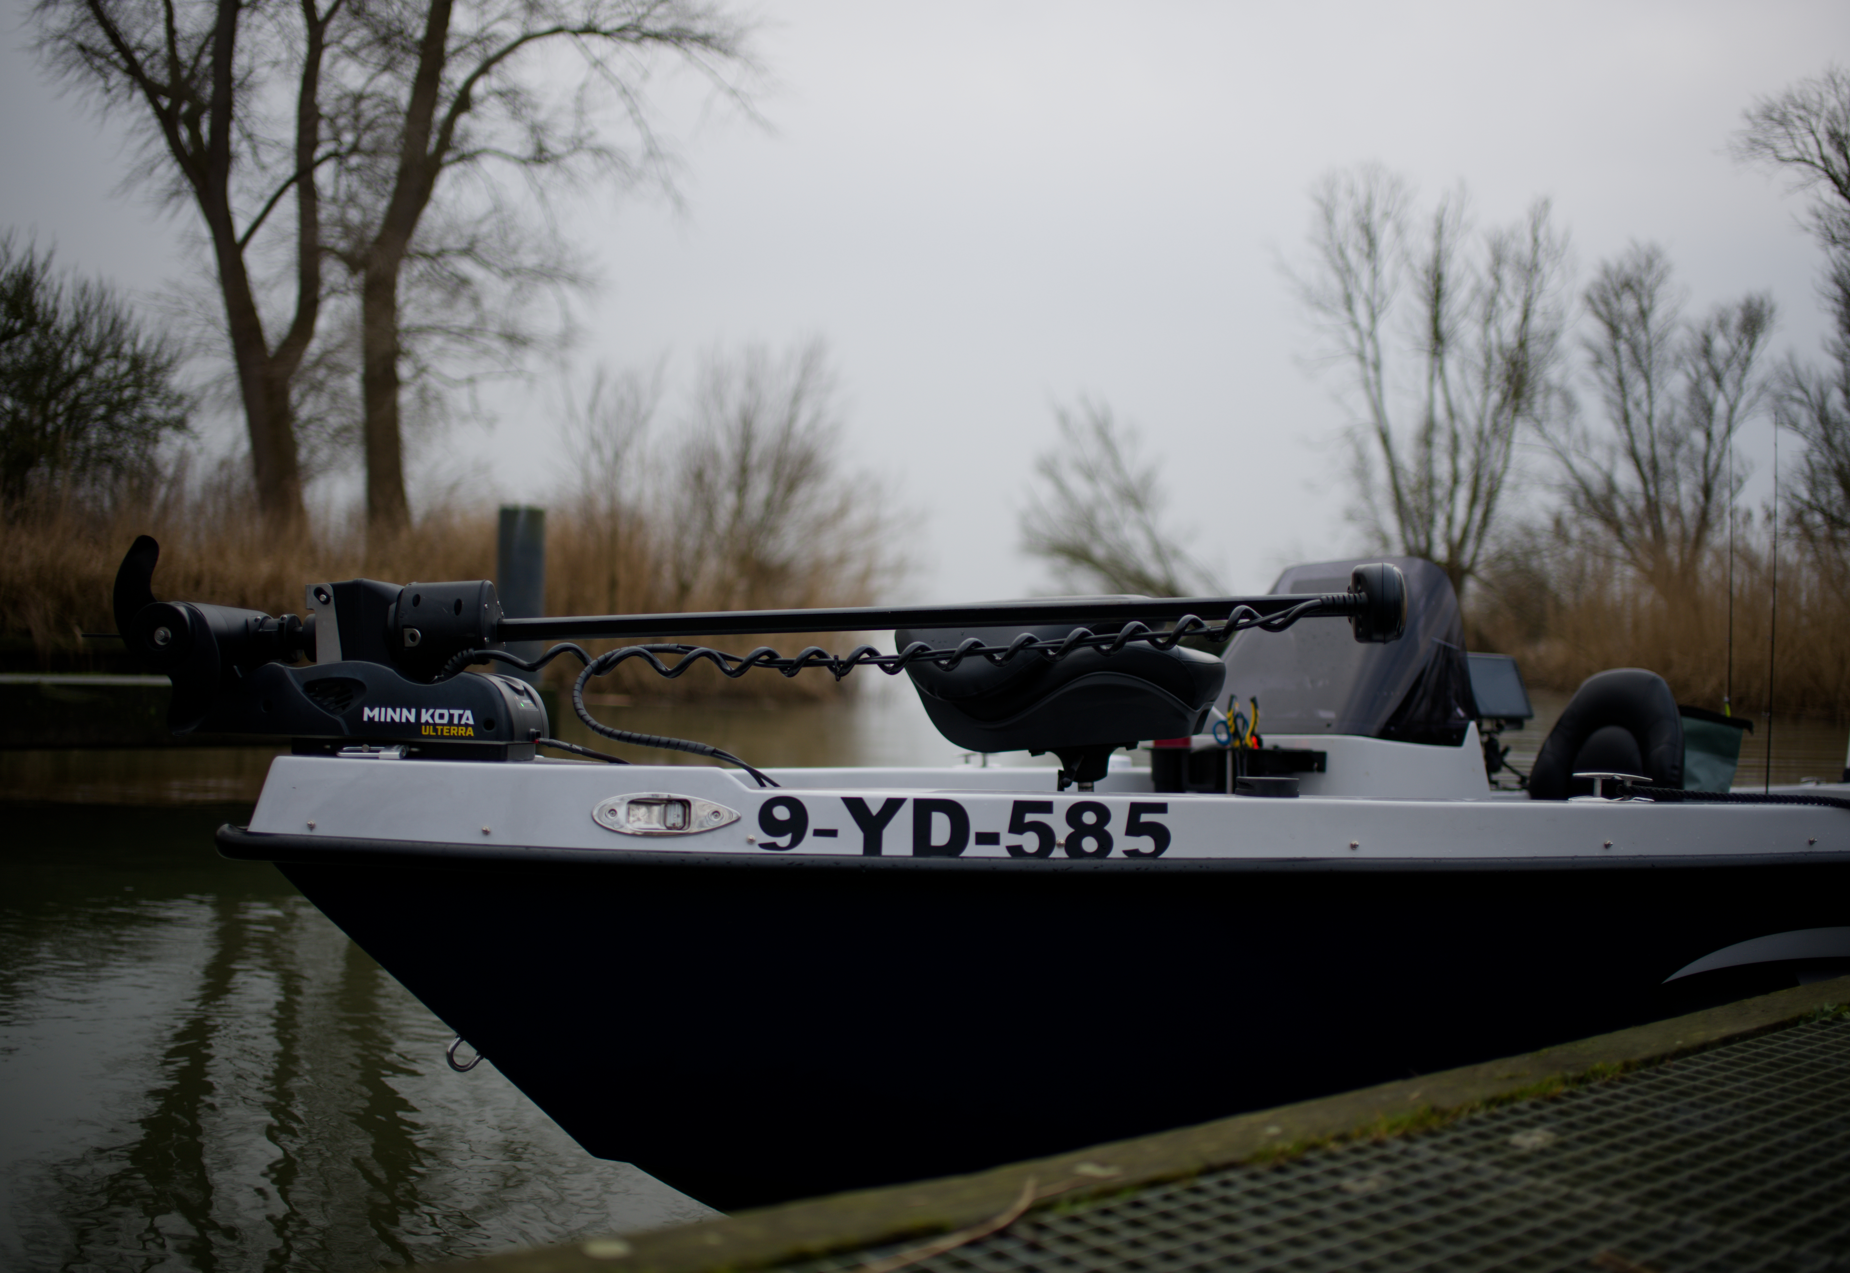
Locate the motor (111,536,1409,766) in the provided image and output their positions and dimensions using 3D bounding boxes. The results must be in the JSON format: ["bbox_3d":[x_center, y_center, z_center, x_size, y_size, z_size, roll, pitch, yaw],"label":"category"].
[{"bbox_3d":[-0.220,0.025,2.670,1.850,0.320,0.380,0,0,-2],"label":"motor"}]

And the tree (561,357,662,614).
[{"bbox_3d":[-5.063,-2.026,30.000,1.518,4.967,1.518,0,0,0],"label":"tree"}]

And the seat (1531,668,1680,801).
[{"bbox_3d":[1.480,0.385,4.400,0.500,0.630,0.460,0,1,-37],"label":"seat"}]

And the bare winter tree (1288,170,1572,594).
[{"bbox_3d":[8.977,-3.973,33.000,4.637,8.821,4.637,0,0,0],"label":"bare winter tree"}]

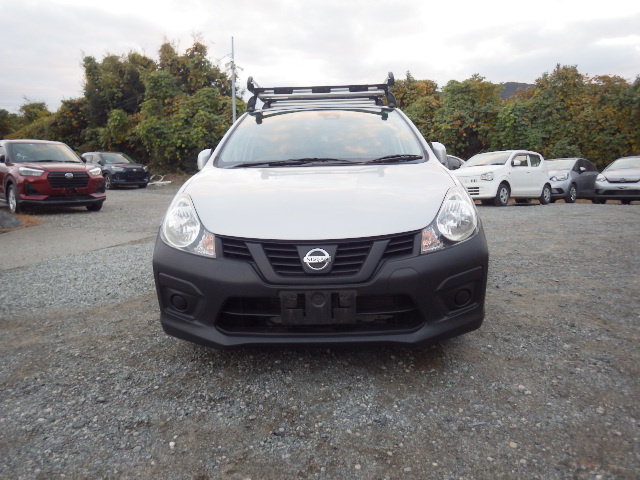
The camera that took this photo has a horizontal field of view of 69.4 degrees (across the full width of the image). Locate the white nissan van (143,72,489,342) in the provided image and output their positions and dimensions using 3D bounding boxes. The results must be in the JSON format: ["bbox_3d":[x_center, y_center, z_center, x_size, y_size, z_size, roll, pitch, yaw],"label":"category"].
[{"bbox_3d":[0.030,-0.505,4.170,1.710,1.700,4.395,-1,9,2],"label":"white nissan van"}]

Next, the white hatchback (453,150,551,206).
[{"bbox_3d":[5.030,-1.700,12.780,3.395,1.480,1.475,-7,11,-40],"label":"white hatchback"}]

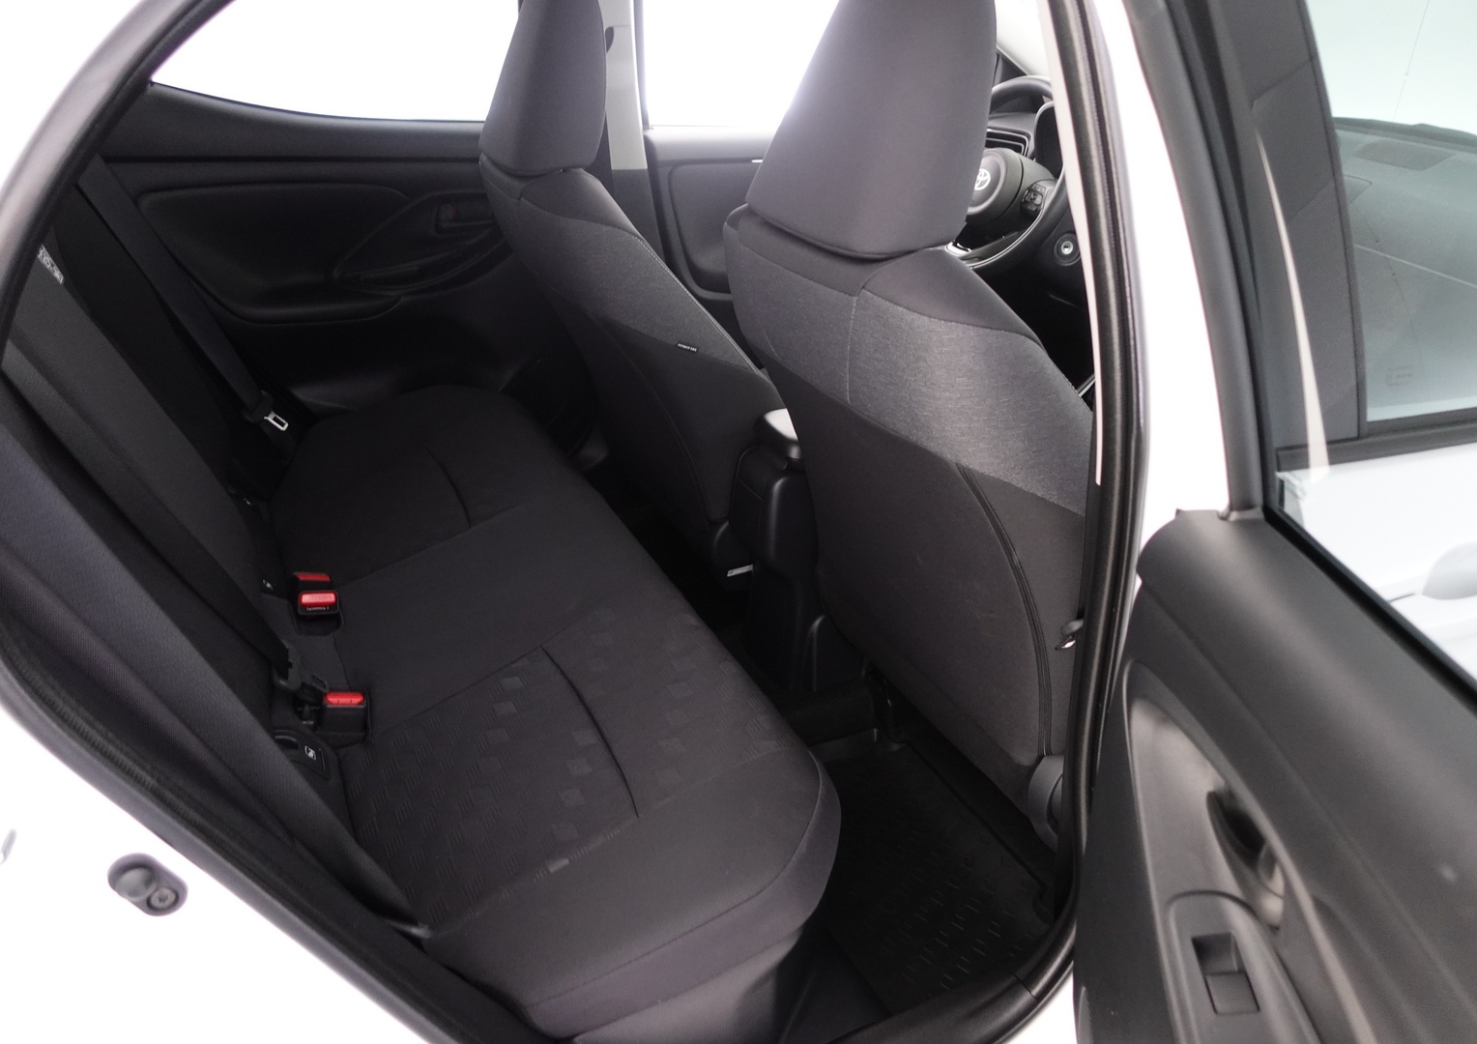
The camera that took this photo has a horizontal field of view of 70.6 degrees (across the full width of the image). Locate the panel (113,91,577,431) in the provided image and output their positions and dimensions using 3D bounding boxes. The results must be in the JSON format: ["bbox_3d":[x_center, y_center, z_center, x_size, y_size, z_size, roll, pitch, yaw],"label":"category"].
[{"bbox_3d":[-0.620,-0.358,1.823,0.809,0.756,0.127,-11,32,-25],"label":"panel"}]

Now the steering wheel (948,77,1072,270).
[{"bbox_3d":[0.477,-0.629,1.914,0.112,0.370,0.370,14,19,-36],"label":"steering wheel"}]

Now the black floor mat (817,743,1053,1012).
[{"bbox_3d":[0.218,0.450,1.436,0.307,0.029,0.405,-11,32,-25],"label":"black floor mat"}]

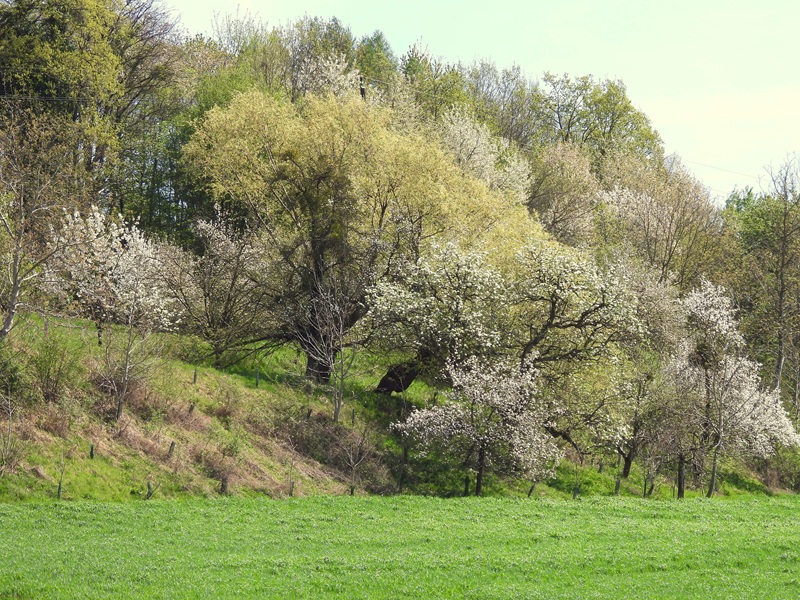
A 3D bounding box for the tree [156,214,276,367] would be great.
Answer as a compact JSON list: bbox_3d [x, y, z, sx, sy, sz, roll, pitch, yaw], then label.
[{"bbox_3d":[-8.745,-0.434,206.000,5.975,7.372,5.676,0,-2,0],"label":"tree"}]

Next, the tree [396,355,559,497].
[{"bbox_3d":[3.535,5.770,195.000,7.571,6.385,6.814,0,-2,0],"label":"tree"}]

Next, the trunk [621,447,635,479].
[{"bbox_3d":[10.482,7.510,197.000,0.645,1.521,0.548,0,-2,0],"label":"trunk"}]

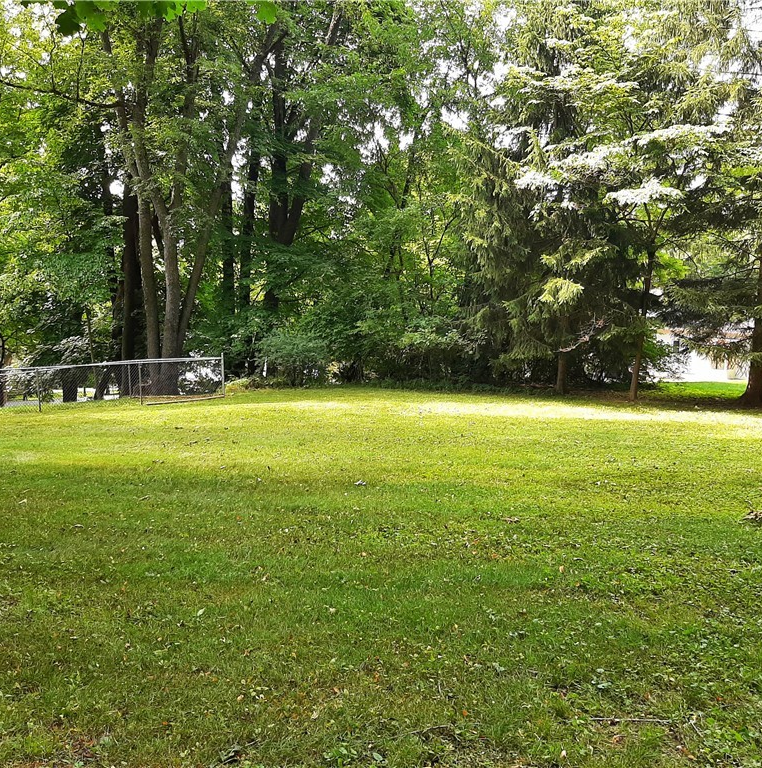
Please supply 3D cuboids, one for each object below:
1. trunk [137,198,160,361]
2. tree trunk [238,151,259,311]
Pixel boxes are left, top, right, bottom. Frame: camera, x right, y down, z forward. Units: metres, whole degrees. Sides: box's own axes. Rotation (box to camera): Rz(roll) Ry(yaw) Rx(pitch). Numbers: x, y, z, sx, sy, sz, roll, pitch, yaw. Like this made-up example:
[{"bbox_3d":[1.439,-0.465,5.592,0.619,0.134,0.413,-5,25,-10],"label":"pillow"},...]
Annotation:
[{"bbox_3d":[-7.406,-3.138,24.500,0.600,5.543,0.480,-1,3,-17],"label":"trunk"},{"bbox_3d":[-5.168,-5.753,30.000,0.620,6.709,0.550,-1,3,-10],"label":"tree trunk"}]

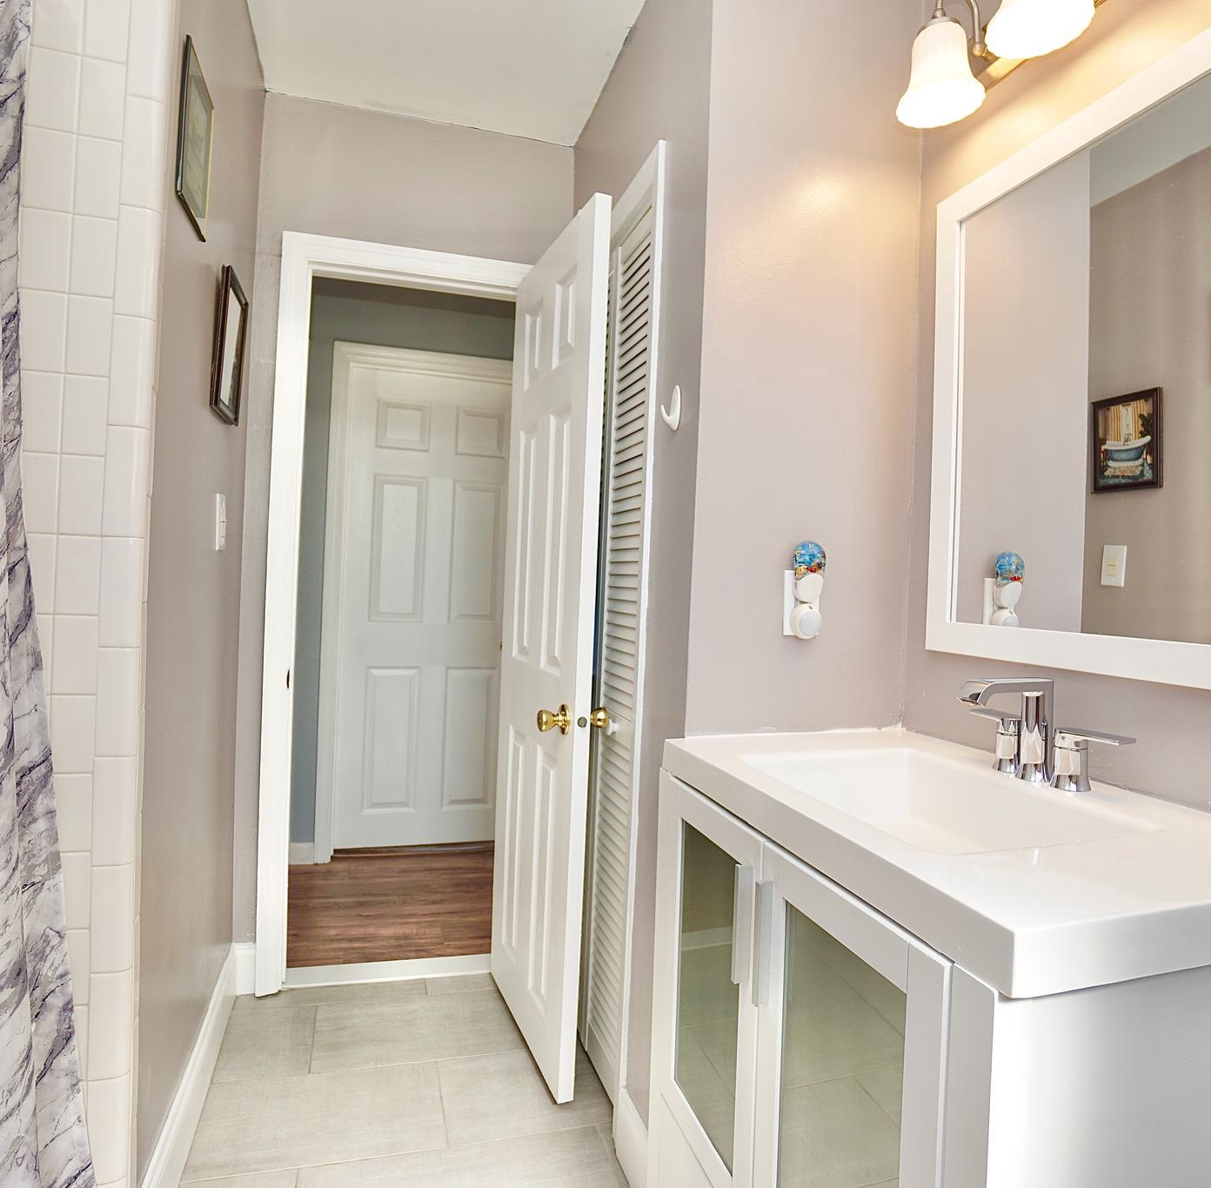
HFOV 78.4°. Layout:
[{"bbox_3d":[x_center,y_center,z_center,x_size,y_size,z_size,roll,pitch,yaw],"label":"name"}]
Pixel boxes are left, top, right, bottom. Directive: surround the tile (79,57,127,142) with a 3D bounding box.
[{"bbox_3d":[-0.693,-0.678,1.024,0.053,0.108,0.009,2,0,-17],"label":"tile"}]

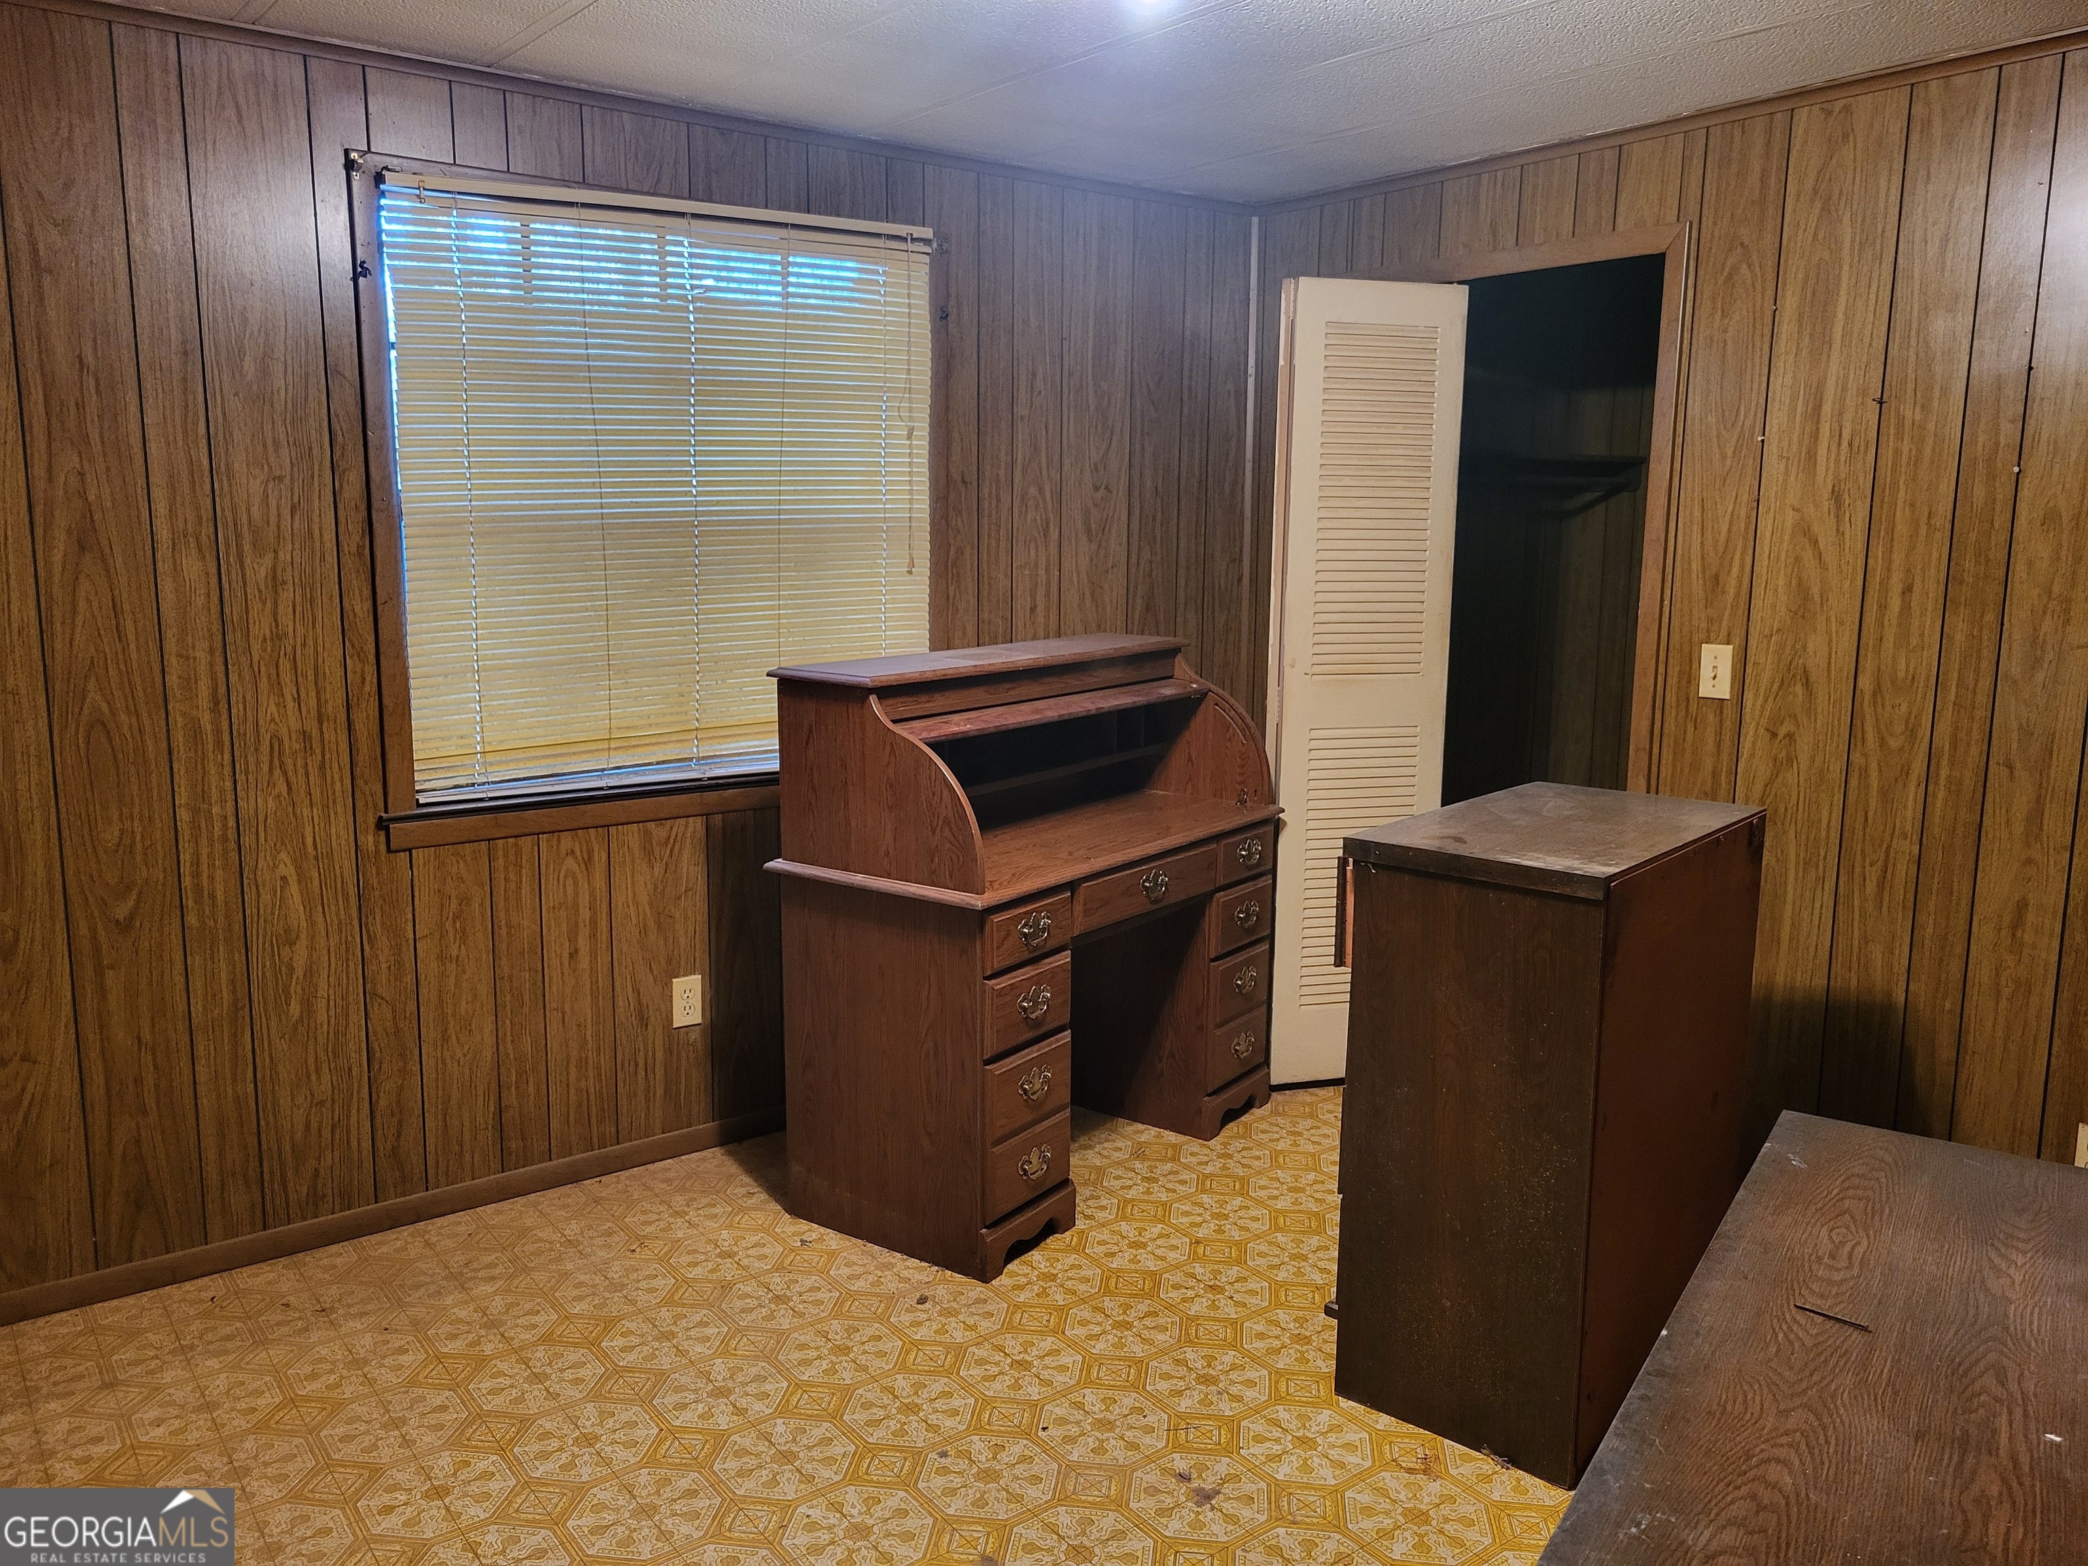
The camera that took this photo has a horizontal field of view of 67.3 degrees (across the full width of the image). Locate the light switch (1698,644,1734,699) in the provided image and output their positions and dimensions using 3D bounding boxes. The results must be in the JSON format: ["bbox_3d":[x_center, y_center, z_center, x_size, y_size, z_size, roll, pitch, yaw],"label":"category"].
[{"bbox_3d":[1.437,-0.237,3.356,0.013,0.115,0.070,-7,12,-37],"label":"light switch"}]

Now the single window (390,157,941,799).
[{"bbox_3d":[-0.758,-0.612,3.394,1.238,1.227,0.090,-7,12,-37],"label":"single window"}]

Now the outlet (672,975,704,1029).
[{"bbox_3d":[-0.803,0.496,3.547,0.070,0.115,0.010,-7,12,-37],"label":"outlet"}]

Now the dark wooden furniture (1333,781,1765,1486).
[{"bbox_3d":[0.875,0.536,2.723,0.436,0.950,0.767,8,12,39],"label":"dark wooden furniture"}]

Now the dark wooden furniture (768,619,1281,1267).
[{"bbox_3d":[0.018,0.291,3.539,0.555,1.147,1.235,7,11,34],"label":"dark wooden furniture"}]

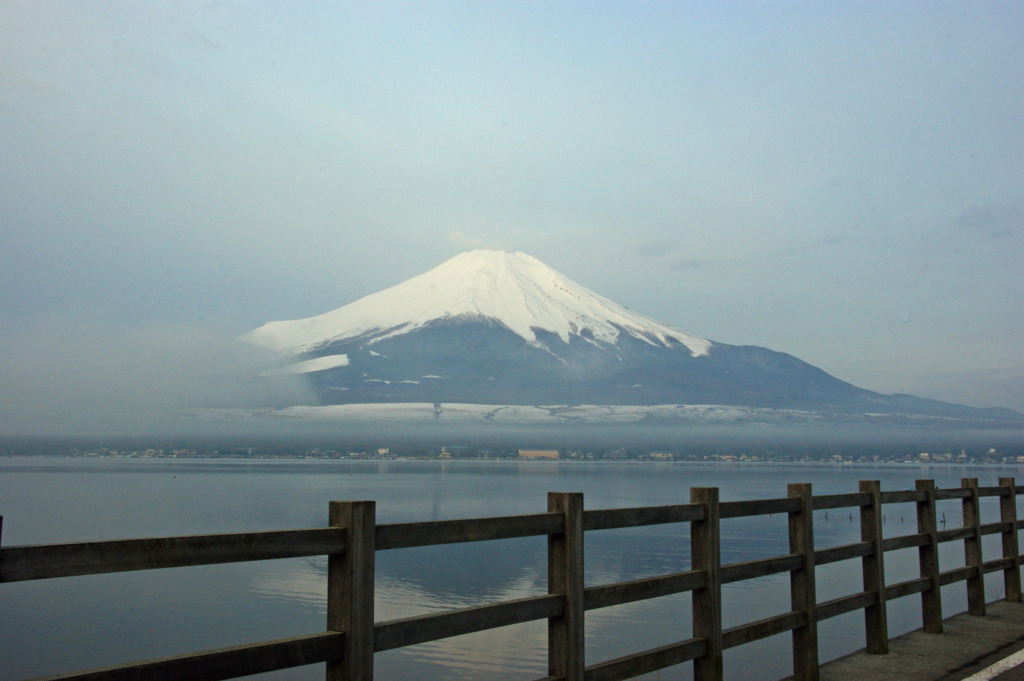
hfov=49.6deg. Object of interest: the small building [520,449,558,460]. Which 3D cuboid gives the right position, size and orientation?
[{"bbox_3d":[48.358,206.424,2000.000,71.000,19.000,20.000,0,-6,1],"label":"small building"}]

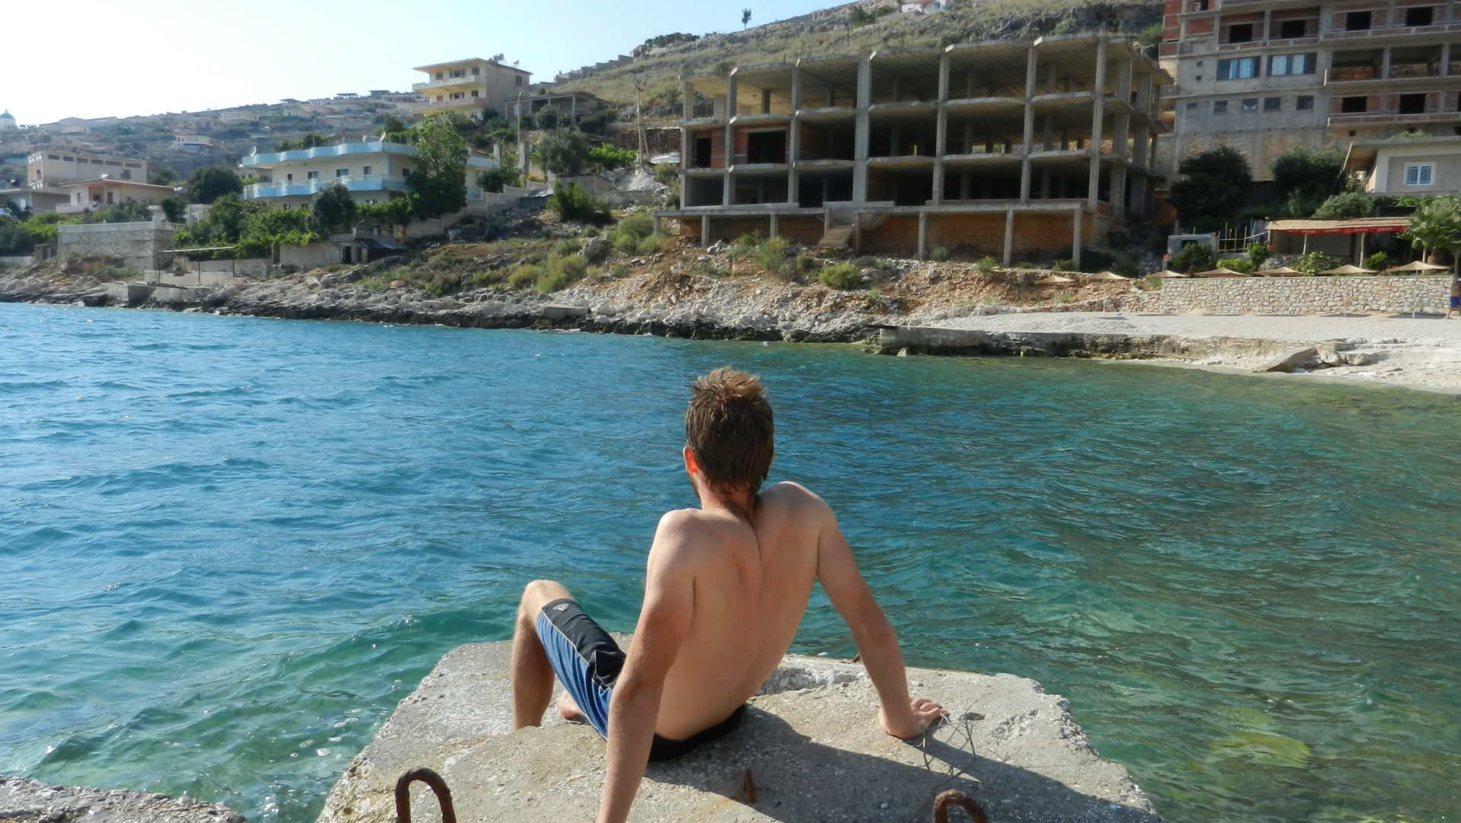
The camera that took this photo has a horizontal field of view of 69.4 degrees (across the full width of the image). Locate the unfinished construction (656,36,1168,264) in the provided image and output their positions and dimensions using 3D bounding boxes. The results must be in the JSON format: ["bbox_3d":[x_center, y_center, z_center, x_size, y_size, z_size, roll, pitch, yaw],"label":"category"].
[{"bbox_3d":[11.886,-16.290,73.537,30.047,13.000,19.011,6,7,35],"label":"unfinished construction"}]

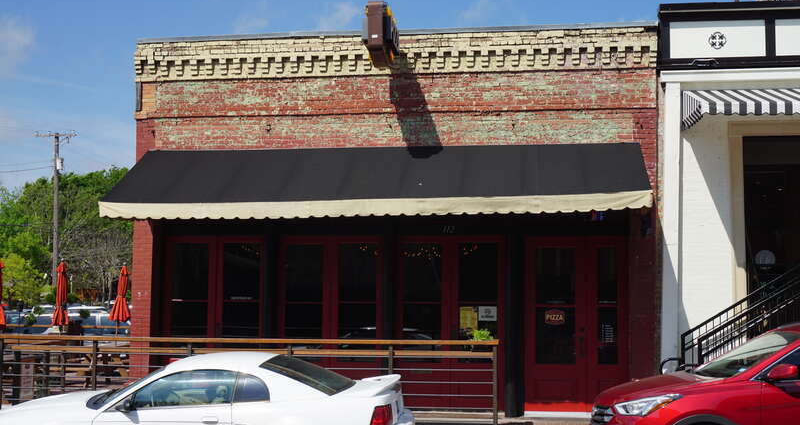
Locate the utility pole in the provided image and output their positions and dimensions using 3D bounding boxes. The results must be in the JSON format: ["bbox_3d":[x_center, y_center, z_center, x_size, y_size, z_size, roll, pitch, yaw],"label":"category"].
[{"bbox_3d":[-19.376,0.742,53.618,2.400,10.500,0.600,0,-4,0],"label":"utility pole"}]

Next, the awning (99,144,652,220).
[{"bbox_3d":[-0.320,-0.471,12.994,7.120,1.080,1.630,0,-4,7],"label":"awning"}]

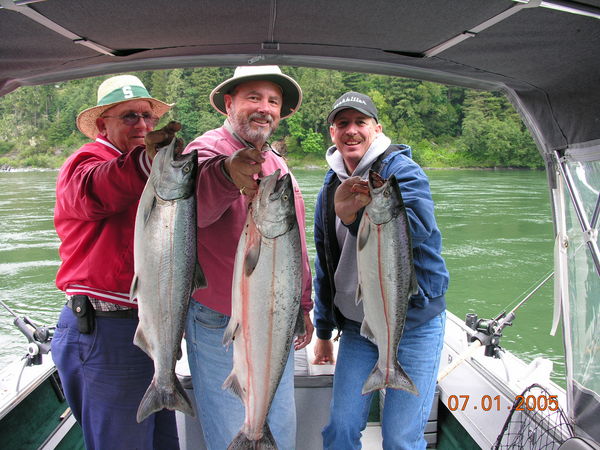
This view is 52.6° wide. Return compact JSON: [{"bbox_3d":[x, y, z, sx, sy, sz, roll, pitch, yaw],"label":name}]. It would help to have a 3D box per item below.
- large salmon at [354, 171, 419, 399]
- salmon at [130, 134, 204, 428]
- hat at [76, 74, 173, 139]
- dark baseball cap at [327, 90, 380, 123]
[{"bbox_3d":[0.260,0.177,1.800,0.180,0.680,0.090,-1,6,6],"label":"large salmon"},{"bbox_3d":[-0.373,0.168,1.720,0.210,0.820,0.105,0,6,-10],"label":"salmon"},{"bbox_3d":[-0.600,-0.425,2.090,0.335,0.145,0.355,-4,-9,-40],"label":"hat"},{"bbox_3d":[0.183,-0.415,2.130,0.175,0.130,0.265,4,4,14],"label":"dark baseball cap"}]

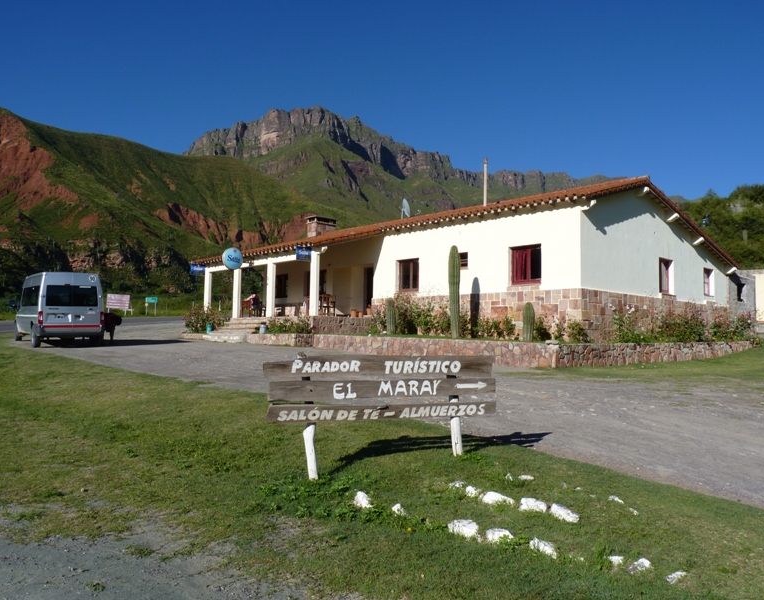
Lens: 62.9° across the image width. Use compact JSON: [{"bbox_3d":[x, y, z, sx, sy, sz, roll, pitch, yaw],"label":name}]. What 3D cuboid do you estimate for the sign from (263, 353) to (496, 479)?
[{"bbox_3d":[0.035,1.075,5.800,2.230,1.070,0.150,2,-4,-17],"label":"sign"}]

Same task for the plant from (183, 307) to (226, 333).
[{"bbox_3d":[-7.493,0.817,26.355,1.200,1.120,1.800,4,-5,-44],"label":"plant"}]

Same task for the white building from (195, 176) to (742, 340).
[{"bbox_3d":[3.233,-0.888,27.044,16.104,5.410,17.811,4,-5,-44],"label":"white building"}]

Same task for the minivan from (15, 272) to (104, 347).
[{"bbox_3d":[-11.844,0.406,22.768,2.020,2.430,5.500,3,-3,-37],"label":"minivan"}]

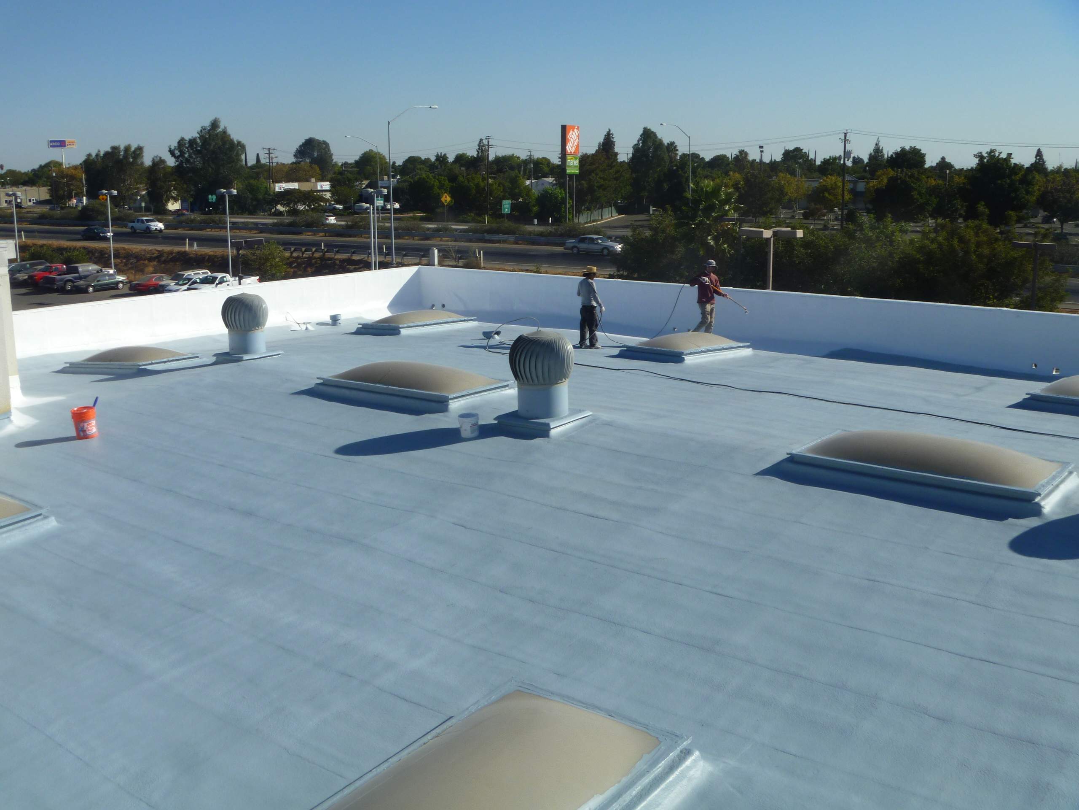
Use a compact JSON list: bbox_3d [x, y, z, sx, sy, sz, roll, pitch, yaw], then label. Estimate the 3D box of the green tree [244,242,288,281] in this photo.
[{"bbox_3d":[-23.023,-12.066,92.368,3.654,3.458,3.654,-3,13,-14],"label":"green tree"}]

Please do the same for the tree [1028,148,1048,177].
[{"bbox_3d":[114.163,-52.639,250.000,5.000,12.200,5.000,5,13,24],"label":"tree"}]

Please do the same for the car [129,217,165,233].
[{"bbox_3d":[-47.838,-21.889,133.000,5.250,1.800,1.850,9,15,39],"label":"car"}]

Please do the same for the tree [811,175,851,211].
[{"bbox_3d":[56.532,-41.188,212.752,7.438,7.061,7.438,3,13,15],"label":"tree"}]

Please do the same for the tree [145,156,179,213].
[{"bbox_3d":[-60.182,-35.161,174.050,5.100,9.000,5.100,-4,13,-18],"label":"tree"}]

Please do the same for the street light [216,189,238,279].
[{"bbox_3d":[-23.440,-12.743,82.277,1.850,6.850,0.850,9,15,36],"label":"street light"}]

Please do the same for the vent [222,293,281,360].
[{"bbox_3d":[-4.904,-1.303,18.292,0.810,1.110,0.810,9,14,37],"label":"vent"}]

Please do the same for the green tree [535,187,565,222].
[{"bbox_3d":[1.486,-26.329,142.504,3.900,4.700,3.900,0,12,1],"label":"green tree"}]

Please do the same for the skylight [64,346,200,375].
[{"bbox_3d":[-7.536,-0.893,20.193,2.450,0.430,1.310,3,12,37],"label":"skylight"}]

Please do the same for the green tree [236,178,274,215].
[{"bbox_3d":[-53.532,-39.159,205.709,7.400,7.200,7.400,0,11,0],"label":"green tree"}]

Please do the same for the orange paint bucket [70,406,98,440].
[{"bbox_3d":[-5.844,0.227,14.061,0.303,0.370,0.303,-8,13,-22],"label":"orange paint bucket"}]

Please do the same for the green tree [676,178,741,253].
[{"bbox_3d":[8.950,-7.719,58.866,3.800,8.800,3.800,0,11,0],"label":"green tree"}]

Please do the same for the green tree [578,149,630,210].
[{"bbox_3d":[11.316,-38.870,191.142,8.800,11.600,8.800,0,11,0],"label":"green tree"}]

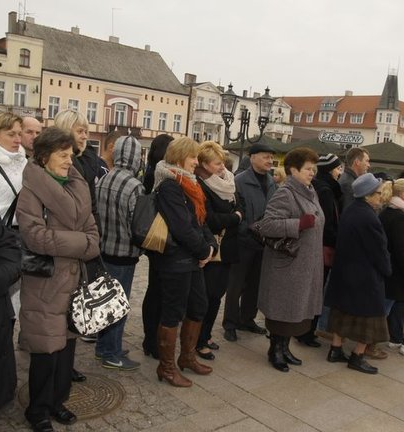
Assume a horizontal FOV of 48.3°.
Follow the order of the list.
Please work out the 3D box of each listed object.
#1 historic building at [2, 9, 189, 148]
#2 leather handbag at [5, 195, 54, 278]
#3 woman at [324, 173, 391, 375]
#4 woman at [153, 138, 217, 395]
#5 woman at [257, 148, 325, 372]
[{"bbox_3d":[-10.341,-10.620,46.314,16.000,15.600,11.000,2,5,-32],"label":"historic building"},{"bbox_3d":[-0.881,0.110,2.303,0.300,0.410,0.140,7,5,27],"label":"leather handbag"},{"bbox_3d":[1.280,0.452,3.623,0.460,1.570,0.520,6,5,12],"label":"woman"},{"bbox_3d":[-0.126,0.301,3.062,0.380,1.671,0.460,6,4,16],"label":"woman"},{"bbox_3d":[0.732,0.352,3.545,0.440,1.690,0.550,9,6,38],"label":"woman"}]

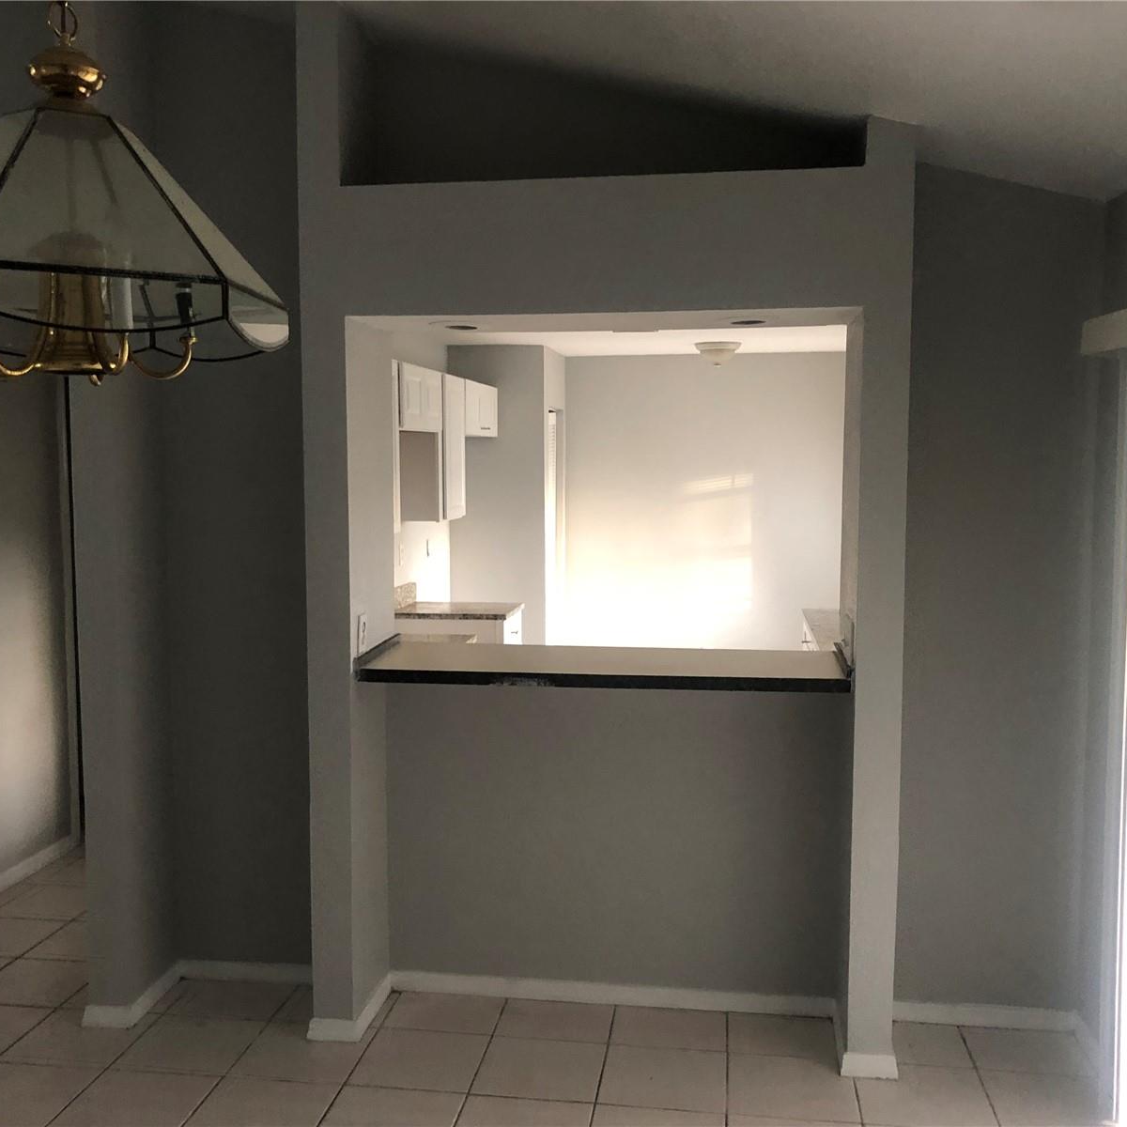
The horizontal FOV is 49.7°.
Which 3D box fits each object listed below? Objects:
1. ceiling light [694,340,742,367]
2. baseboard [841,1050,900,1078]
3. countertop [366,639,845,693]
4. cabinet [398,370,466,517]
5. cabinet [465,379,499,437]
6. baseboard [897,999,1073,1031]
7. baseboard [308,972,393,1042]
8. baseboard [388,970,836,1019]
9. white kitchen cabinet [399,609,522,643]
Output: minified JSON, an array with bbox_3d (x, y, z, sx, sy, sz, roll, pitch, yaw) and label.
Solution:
[{"bbox_3d":[0.945,-1.267,7.368,0.289,0.158,0.289,1,4,7],"label":"ceiling light"},{"bbox_3d":[0.828,1.356,3.289,0.158,0.066,0.017,1,4,7],"label":"baseboard"},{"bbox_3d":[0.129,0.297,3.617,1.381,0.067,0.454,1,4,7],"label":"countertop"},{"bbox_3d":[-0.725,-0.609,6.368,0.306,0.756,0.531,1,4,7],"label":"cabinet"},{"bbox_3d":[-0.627,-0.898,7.087,0.306,0.309,0.934,1,4,7],"label":"cabinet"},{"bbox_3d":[1.226,1.336,3.585,0.554,0.062,0.017,1,4,7],"label":"baseboard"},{"bbox_3d":[-0.640,1.324,3.656,0.155,0.064,0.363,1,4,7],"label":"baseboard"},{"bbox_3d":[0.131,1.322,3.729,1.367,0.062,0.017,1,4,7],"label":"baseboard"},{"bbox_3d":[-0.571,0.705,6.420,0.632,0.876,0.531,1,4,7],"label":"white kitchen cabinet"}]

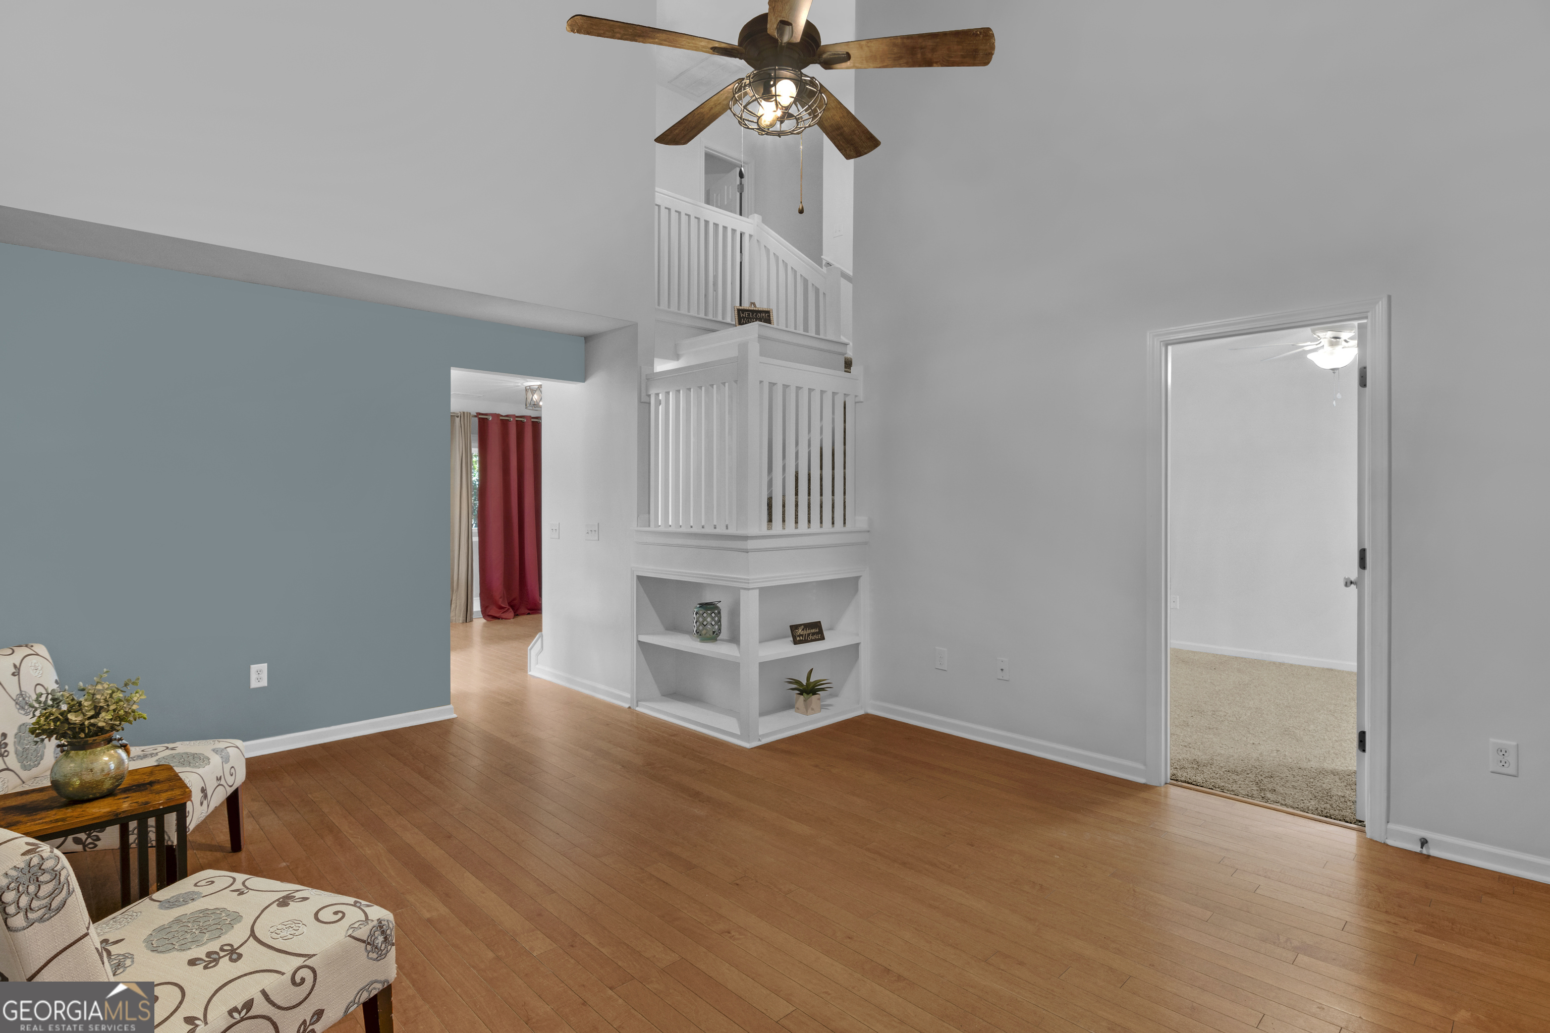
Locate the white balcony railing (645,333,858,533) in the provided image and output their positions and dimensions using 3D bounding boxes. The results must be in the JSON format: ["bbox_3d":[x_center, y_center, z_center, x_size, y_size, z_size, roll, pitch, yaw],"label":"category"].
[{"bbox_3d":[-0.143,-0.440,4.260,0.890,1.030,0.920,-1,2,-44],"label":"white balcony railing"}]

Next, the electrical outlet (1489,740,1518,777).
[{"bbox_3d":[2.563,0.850,2.420,0.072,0.117,0.012,1,2,42],"label":"electrical outlet"}]

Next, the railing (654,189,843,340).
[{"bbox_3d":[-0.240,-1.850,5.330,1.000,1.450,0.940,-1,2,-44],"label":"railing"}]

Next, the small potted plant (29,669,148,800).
[{"bbox_3d":[-1.745,0.545,1.755,0.235,0.320,0.235,1,2,45],"label":"small potted plant"}]

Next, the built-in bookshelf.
[{"bbox_3d":[-0.164,0.775,4.270,0.950,0.880,1.050,-1,2,-44],"label":"built-in bookshelf"}]

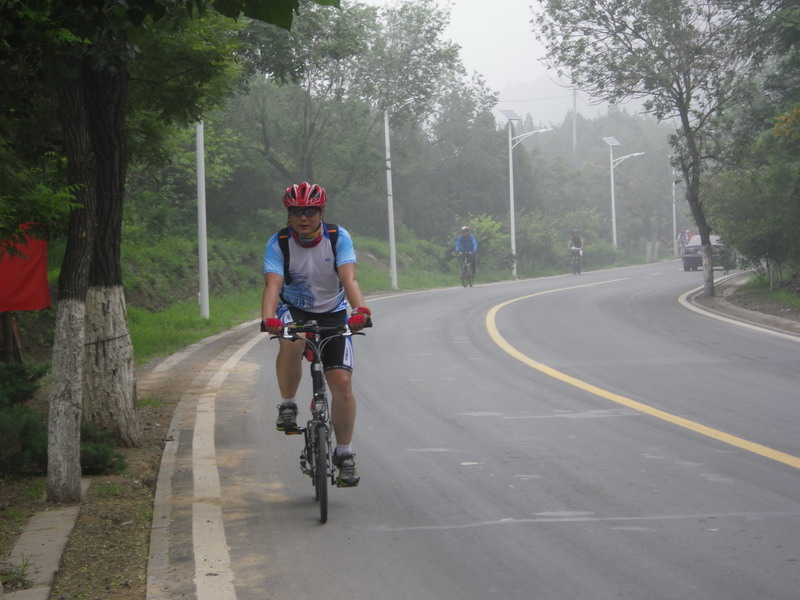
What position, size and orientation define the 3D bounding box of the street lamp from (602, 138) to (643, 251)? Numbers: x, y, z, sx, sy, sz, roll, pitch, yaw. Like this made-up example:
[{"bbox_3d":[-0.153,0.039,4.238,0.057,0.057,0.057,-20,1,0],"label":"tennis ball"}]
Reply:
[{"bbox_3d":[9.933,-4.402,95.817,1.750,5.700,0.700,-1,2,14],"label":"street lamp"}]

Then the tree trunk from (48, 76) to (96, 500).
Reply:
[{"bbox_3d":[-1.750,-0.079,11.500,0.250,2.310,0.230,-1,2,0],"label":"tree trunk"}]

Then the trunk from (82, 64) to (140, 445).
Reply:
[{"bbox_3d":[-1.959,-0.315,14.700,0.380,2.580,0.360,-1,2,0],"label":"trunk"}]

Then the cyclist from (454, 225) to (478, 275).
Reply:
[{"bbox_3d":[1.852,-1.351,60.500,0.640,1.500,0.800,-1,2,5],"label":"cyclist"}]

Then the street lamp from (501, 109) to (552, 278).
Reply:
[{"bbox_3d":[4.278,-3.629,73.816,1.750,5.750,0.700,-1,2,14],"label":"street lamp"}]

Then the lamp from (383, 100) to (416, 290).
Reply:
[{"bbox_3d":[0.204,-3.144,56.834,1.750,5.700,0.700,-1,2,12],"label":"lamp"}]

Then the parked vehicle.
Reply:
[{"bbox_3d":[12.254,-1.884,86.061,1.680,1.420,4.350,-1,2,14],"label":"parked vehicle"}]

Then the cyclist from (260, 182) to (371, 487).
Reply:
[{"bbox_3d":[-0.440,0.179,11.300,0.580,1.600,0.800,-1,2,2],"label":"cyclist"}]

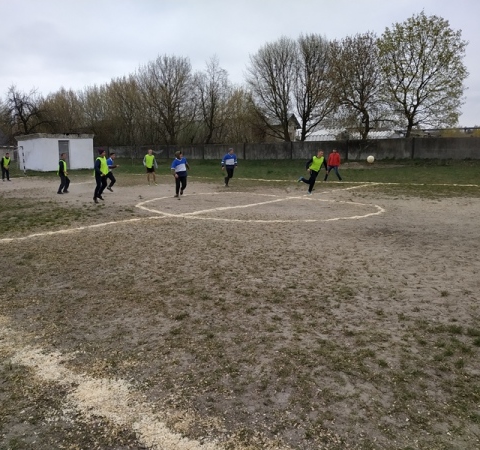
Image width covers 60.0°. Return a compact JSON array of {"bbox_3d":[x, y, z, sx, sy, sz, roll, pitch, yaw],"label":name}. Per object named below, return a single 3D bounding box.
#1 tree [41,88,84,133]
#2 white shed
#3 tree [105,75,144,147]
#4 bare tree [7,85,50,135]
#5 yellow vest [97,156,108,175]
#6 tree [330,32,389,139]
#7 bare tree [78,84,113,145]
[{"bbox_3d":[-29.868,-16.911,70.000,7.000,11.000,7.000,-1,10,0],"label":"tree"},{"bbox_3d":[-15.364,-6.058,34.623,4.300,2.900,4.600,8,14,41],"label":"white shed"},{"bbox_3d":[-16.970,-15.915,61.141,5.877,11.835,5.583,0,10,0],"label":"tree"},{"bbox_3d":[-20.675,-10.011,40.869,4.518,7.264,4.292,0,10,0],"label":"bare tree"},{"bbox_3d":[-4.363,-1.863,13.200,0.310,0.620,0.420,5,12,29],"label":"yellow vest"},{"bbox_3d":[12.021,-12.870,41.875,5.834,12.201,5.543,0,10,0],"label":"tree"},{"bbox_3d":[-22.289,-15.960,64.182,5.244,10.950,4.982,0,10,0],"label":"bare tree"}]

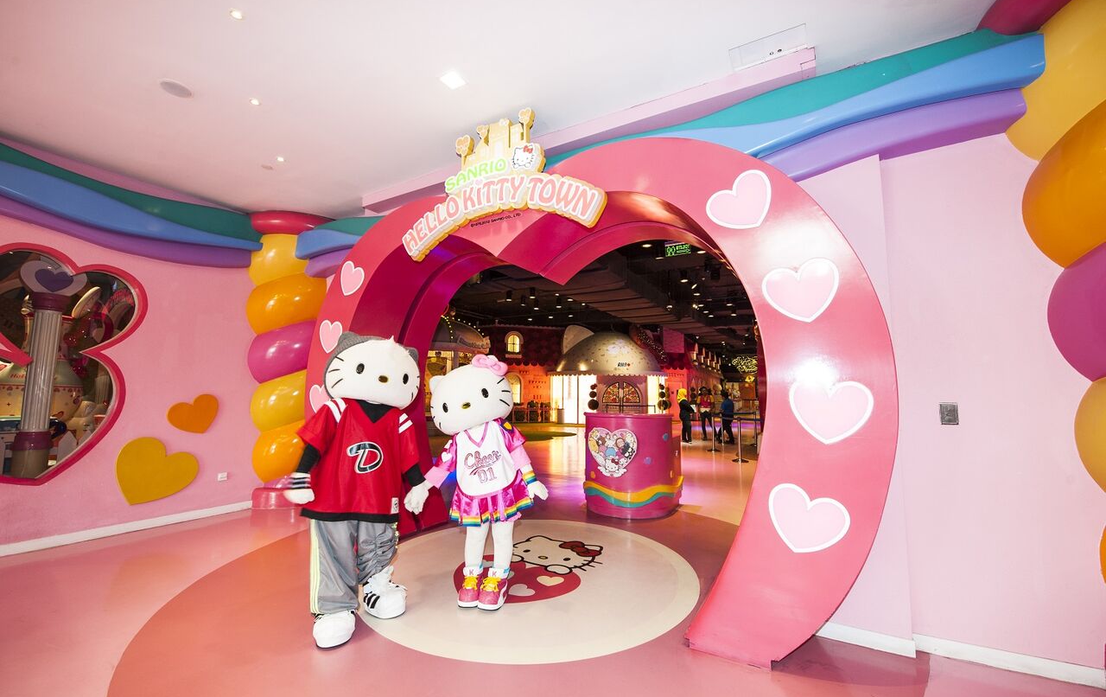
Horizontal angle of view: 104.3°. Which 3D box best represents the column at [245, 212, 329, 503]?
[{"bbox_3d":[-3.559,-0.020,5.833,0.850,3.580,0.750,1,-5,-11],"label":"column"}]

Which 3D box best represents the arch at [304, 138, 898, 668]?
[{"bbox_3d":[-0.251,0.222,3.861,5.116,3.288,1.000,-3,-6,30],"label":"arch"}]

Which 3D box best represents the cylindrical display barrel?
[{"bbox_3d":[1.016,1.419,5.522,1.100,1.200,1.020,-3,-6,30],"label":"cylindrical display barrel"}]

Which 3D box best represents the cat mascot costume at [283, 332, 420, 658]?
[{"bbox_3d":[-1.282,0.844,2.802,0.820,1.860,0.640,3,-6,-29],"label":"cat mascot costume"}]

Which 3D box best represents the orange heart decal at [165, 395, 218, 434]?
[{"bbox_3d":[-4.148,0.763,4.962,0.030,0.454,0.459,-4,-7,38],"label":"orange heart decal"}]

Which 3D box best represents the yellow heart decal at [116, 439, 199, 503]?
[{"bbox_3d":[-4.307,1.310,4.710,0.030,0.695,0.685,-4,-7,38],"label":"yellow heart decal"}]

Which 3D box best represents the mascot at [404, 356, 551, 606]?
[{"bbox_3d":[-0.552,0.931,3.213,1.000,1.760,0.620,0,-5,-2],"label":"mascot"}]

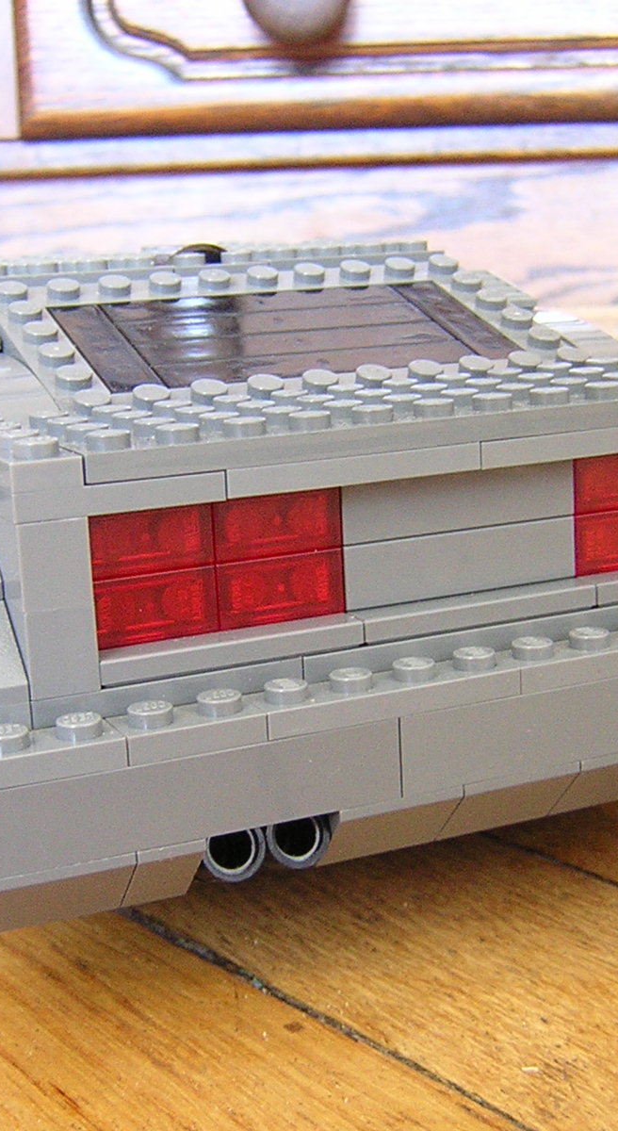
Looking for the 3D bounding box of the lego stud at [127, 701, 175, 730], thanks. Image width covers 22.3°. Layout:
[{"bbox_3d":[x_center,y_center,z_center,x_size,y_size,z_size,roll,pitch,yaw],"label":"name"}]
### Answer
[{"bbox_3d":[-0.017,0.016,0.168,0.005,0.002,0.005,-3,12,1],"label":"lego stud"}]

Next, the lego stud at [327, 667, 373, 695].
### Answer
[{"bbox_3d":[0.005,0.013,0.178,0.005,0.002,0.005,-3,12,1],"label":"lego stud"}]

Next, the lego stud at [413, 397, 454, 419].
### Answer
[{"bbox_3d":[0.015,-0.019,0.186,0.005,0.002,0.005,-3,12,1],"label":"lego stud"}]

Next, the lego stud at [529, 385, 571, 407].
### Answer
[{"bbox_3d":[0.030,-0.021,0.192,0.005,0.002,0.005,-3,12,1],"label":"lego stud"}]

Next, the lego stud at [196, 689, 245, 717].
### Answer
[{"bbox_3d":[-0.010,0.015,0.172,0.005,0.002,0.005,-3,12,1],"label":"lego stud"}]

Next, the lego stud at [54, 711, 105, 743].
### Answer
[{"bbox_3d":[-0.024,0.017,0.166,0.005,0.002,0.005,-8,13,-23],"label":"lego stud"}]

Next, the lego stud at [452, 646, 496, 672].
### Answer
[{"bbox_3d":[0.020,0.011,0.185,0.005,0.002,0.005,-3,12,1],"label":"lego stud"}]

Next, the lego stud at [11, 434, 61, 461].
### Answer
[{"bbox_3d":[-0.029,-0.012,0.168,0.005,0.002,0.005,-8,13,-22],"label":"lego stud"}]

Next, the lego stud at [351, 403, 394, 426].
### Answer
[{"bbox_3d":[0.008,-0.017,0.182,0.005,0.002,0.005,-3,12,1],"label":"lego stud"}]

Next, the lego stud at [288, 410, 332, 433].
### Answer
[{"bbox_3d":[0.000,-0.017,0.180,0.005,0.002,0.005,-3,12,1],"label":"lego stud"}]

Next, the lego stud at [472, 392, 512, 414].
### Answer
[{"bbox_3d":[0.022,-0.020,0.189,0.005,0.002,0.005,-3,12,1],"label":"lego stud"}]

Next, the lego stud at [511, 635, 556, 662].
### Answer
[{"bbox_3d":[0.027,0.010,0.188,0.005,0.002,0.005,-3,12,1],"label":"lego stud"}]

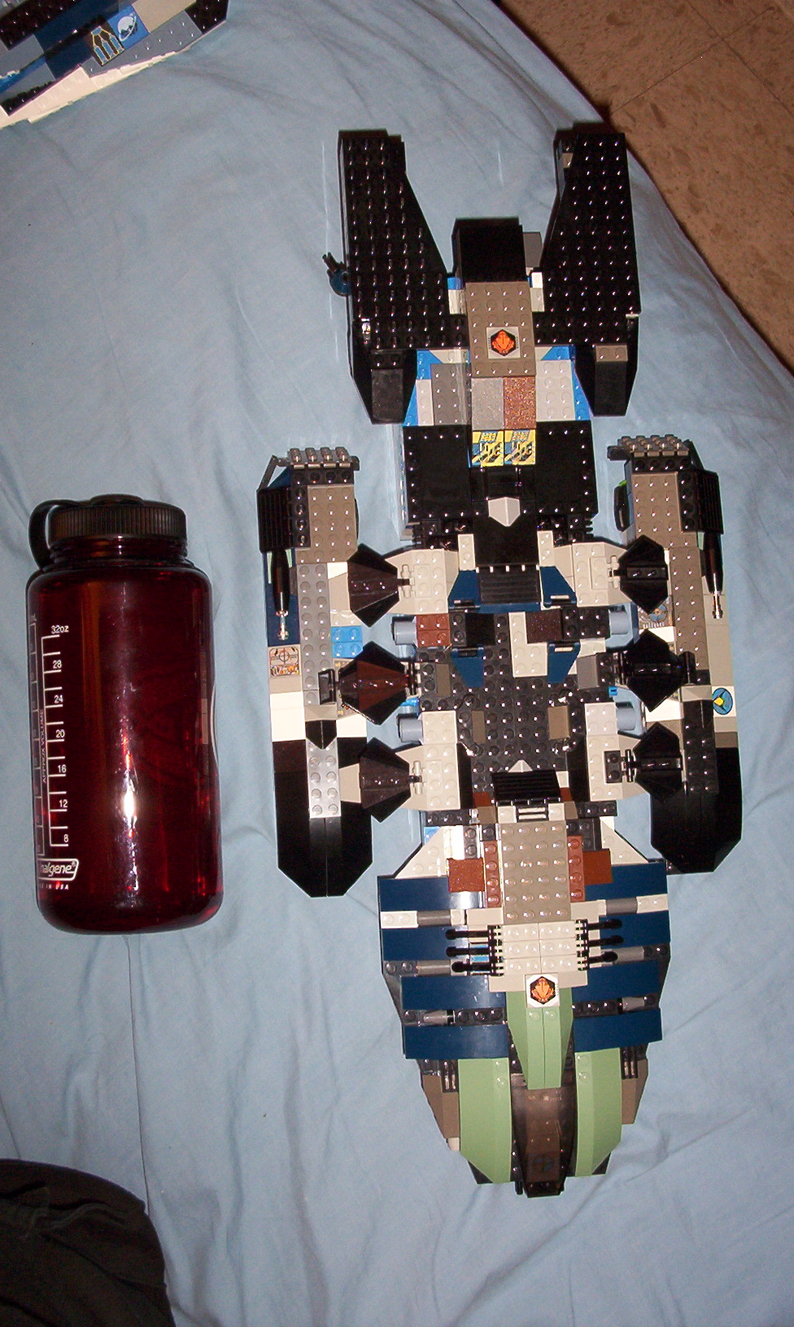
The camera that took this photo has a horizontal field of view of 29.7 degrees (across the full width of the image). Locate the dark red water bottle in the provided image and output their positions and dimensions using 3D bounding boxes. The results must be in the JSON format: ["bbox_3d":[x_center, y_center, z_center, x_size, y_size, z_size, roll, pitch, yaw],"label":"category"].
[{"bbox_3d":[-0.133,0.023,0.728,0.089,0.089,0.209,-2,87,-4],"label":"dark red water bottle"}]

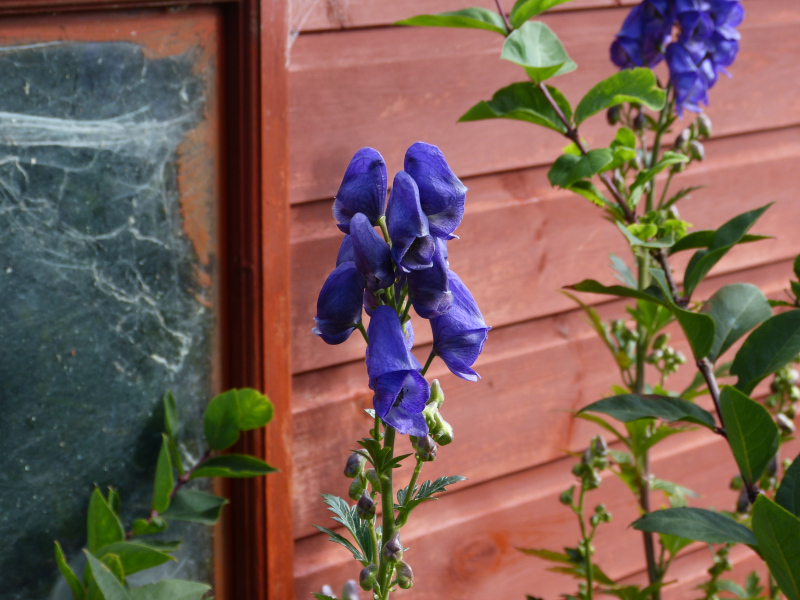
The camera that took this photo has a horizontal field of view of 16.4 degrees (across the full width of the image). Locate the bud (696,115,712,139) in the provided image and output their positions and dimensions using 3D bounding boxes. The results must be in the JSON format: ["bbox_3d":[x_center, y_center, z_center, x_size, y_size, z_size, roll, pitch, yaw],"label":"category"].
[{"bbox_3d":[0.191,-0.109,1.740,0.011,0.015,0.010,-17,9,24],"label":"bud"}]

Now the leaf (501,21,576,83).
[{"bbox_3d":[0.077,-0.139,1.550,0.041,0.015,0.043,-4,44,-4],"label":"leaf"}]

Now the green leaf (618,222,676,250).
[{"bbox_3d":[0.135,-0.036,1.530,0.033,0.013,0.038,11,19,23],"label":"green leaf"}]

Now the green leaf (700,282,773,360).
[{"bbox_3d":[0.190,0.013,1.560,0.037,0.014,0.056,22,57,23],"label":"green leaf"}]

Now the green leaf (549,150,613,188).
[{"bbox_3d":[0.101,-0.073,1.540,0.037,0.011,0.026,-22,43,-16],"label":"green leaf"}]

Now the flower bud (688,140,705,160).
[{"bbox_3d":[0.186,-0.094,1.740,0.010,0.013,0.009,-17,9,24],"label":"flower bud"}]

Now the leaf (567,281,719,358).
[{"bbox_3d":[0.134,0.010,1.540,0.083,0.024,0.036,15,26,-9],"label":"leaf"}]

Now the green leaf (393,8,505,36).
[{"bbox_3d":[0.029,-0.157,1.570,0.064,0.013,0.032,-1,18,-4],"label":"green leaf"}]

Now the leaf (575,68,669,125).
[{"bbox_3d":[0.124,-0.115,1.560,0.051,0.014,0.032,3,41,-10],"label":"leaf"}]

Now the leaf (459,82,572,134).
[{"bbox_3d":[0.065,-0.108,1.560,0.064,0.014,0.035,-2,41,-3],"label":"leaf"}]

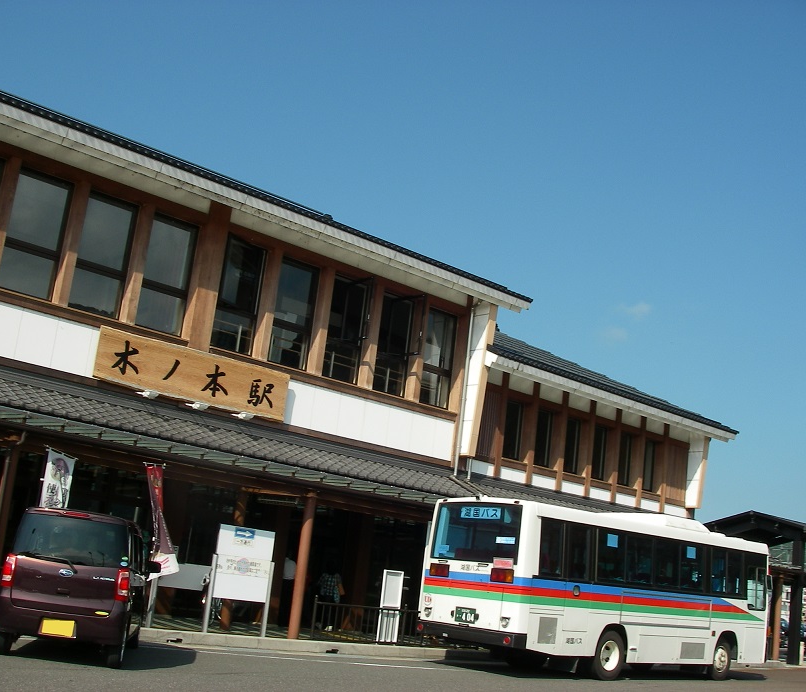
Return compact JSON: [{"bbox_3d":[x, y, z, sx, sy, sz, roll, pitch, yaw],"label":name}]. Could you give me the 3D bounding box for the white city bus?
[{"bbox_3d":[4.398,5.213,21.021,2.450,3.030,8.900,-7,-19,45],"label":"white city bus"}]

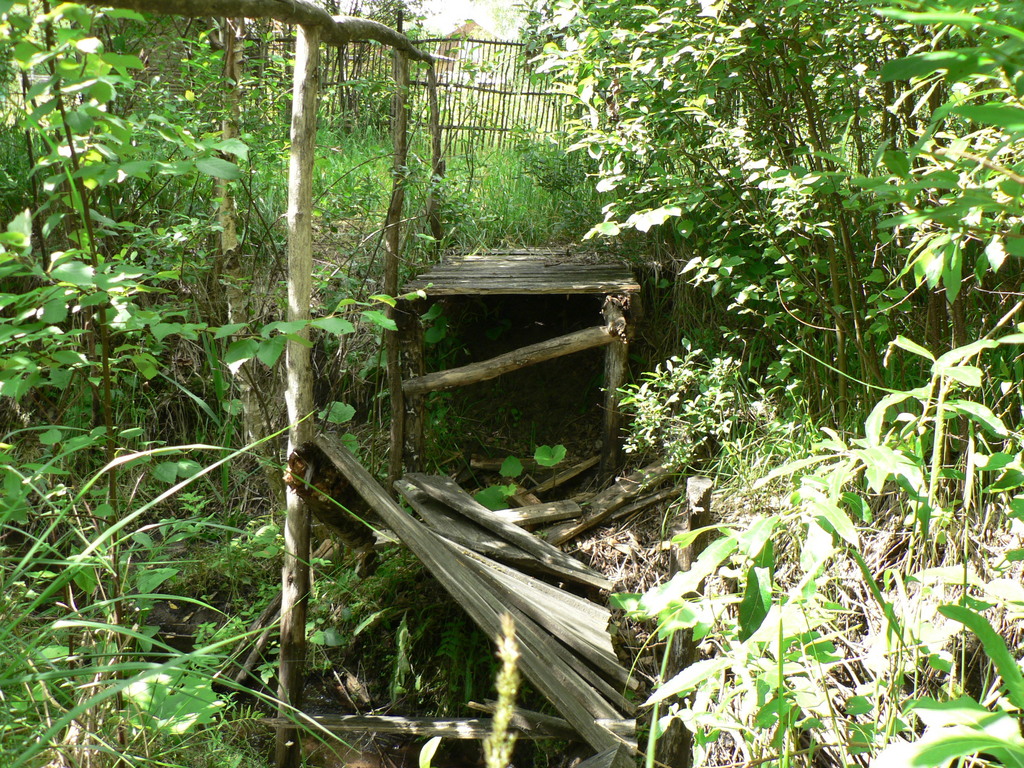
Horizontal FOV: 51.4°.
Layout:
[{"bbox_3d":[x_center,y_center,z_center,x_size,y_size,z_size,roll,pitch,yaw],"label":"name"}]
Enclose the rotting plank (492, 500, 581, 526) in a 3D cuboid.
[{"bbox_3d":[0.092,0.581,4.779,0.440,0.040,0.140,-6,15,-21],"label":"rotting plank"}]

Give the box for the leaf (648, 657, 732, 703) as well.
[{"bbox_3d":[0.338,0.571,2.040,0.185,0.022,0.052,-20,39,-22],"label":"leaf"}]

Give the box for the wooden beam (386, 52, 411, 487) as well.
[{"bbox_3d":[-0.541,-0.461,5.016,0.068,2.141,0.068,2,14,-1],"label":"wooden beam"}]

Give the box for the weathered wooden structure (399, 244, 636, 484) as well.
[{"bbox_3d":[0.065,-0.151,5.816,1.170,0.970,1.400,1,14,3],"label":"weathered wooden structure"}]

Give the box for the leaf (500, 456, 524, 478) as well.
[{"bbox_3d":[-0.002,0.406,5.203,0.115,0.115,0.030,0,-23,0],"label":"leaf"}]

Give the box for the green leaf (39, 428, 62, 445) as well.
[{"bbox_3d":[-1.343,0.154,3.100,0.063,0.050,0.015,0,-27,0],"label":"green leaf"}]

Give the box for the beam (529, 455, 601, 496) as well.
[{"bbox_3d":[0.253,0.444,5.238,0.540,0.030,0.070,-21,24,-36],"label":"beam"}]

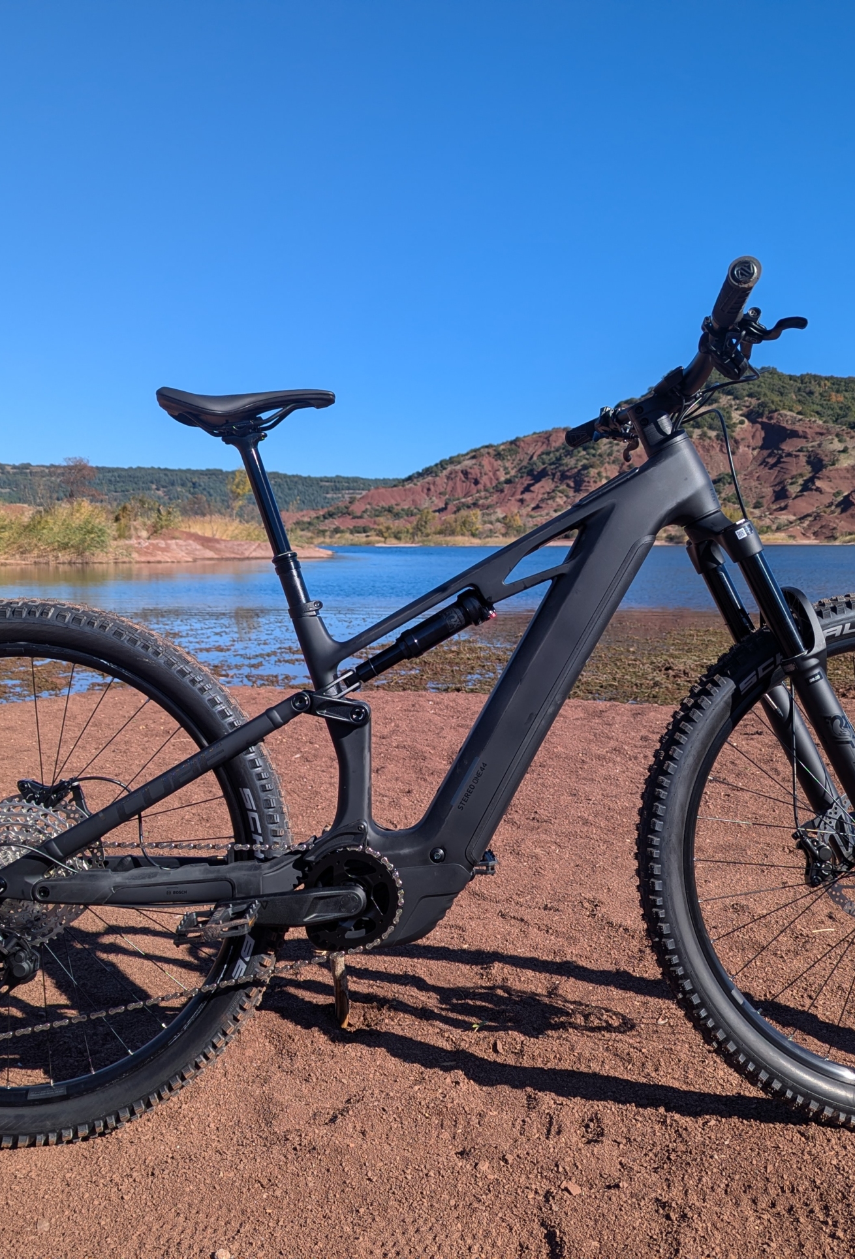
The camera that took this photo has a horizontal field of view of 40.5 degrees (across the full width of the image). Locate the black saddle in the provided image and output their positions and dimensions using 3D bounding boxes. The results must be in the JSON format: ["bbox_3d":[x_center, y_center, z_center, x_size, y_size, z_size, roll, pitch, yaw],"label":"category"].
[{"bbox_3d":[-0.250,-0.303,1.628,0.249,0.075,0.146,-1,-2,-1],"label":"black saddle"}]

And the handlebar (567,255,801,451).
[{"bbox_3d":[0.348,-0.329,1.647,0.149,0.124,0.776,0,-4,-7],"label":"handlebar"}]

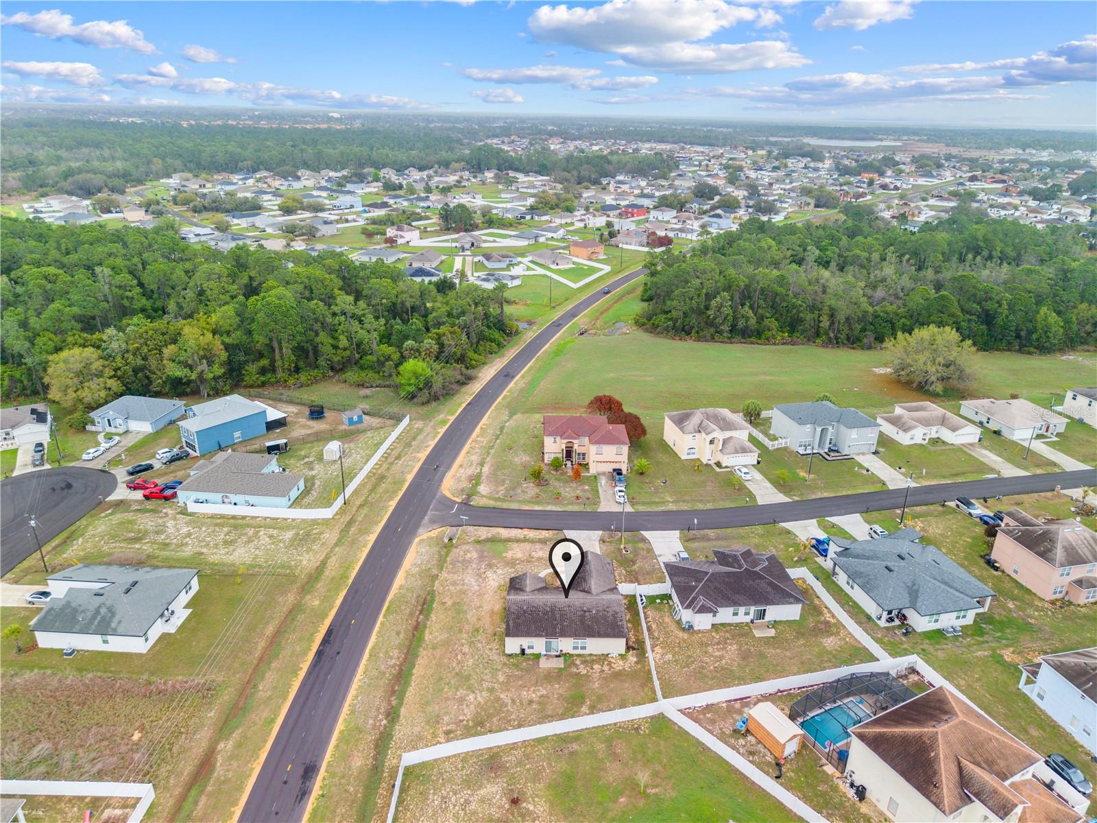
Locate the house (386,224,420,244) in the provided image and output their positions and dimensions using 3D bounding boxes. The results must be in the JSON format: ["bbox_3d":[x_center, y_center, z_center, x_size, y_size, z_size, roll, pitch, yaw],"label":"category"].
[{"bbox_3d":[-77.616,-93.758,402.529,13.300,7.500,14.100,14,25,28],"label":"house"}]

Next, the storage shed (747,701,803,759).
[{"bbox_3d":[25.130,34.989,84.310,3.000,2.650,5.200,-10,24,-27],"label":"storage shed"}]

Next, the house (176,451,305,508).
[{"bbox_3d":[-55.654,11.680,140.600,21.900,4.700,16.200,3,22,4],"label":"house"}]

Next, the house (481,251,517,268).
[{"bbox_3d":[-21.503,-70.411,349.984,16.100,5.000,18.500,-5,22,-16],"label":"house"}]

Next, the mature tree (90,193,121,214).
[{"bbox_3d":[-271.997,-127.241,467.004,17.000,11.300,16.000,1,22,0],"label":"mature tree"}]

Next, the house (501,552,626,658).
[{"bbox_3d":[2.001,25.382,104.758,15.500,4.600,18.300,0,22,-2],"label":"house"}]

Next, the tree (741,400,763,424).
[{"bbox_3d":[45.355,0.266,169.071,4.300,5.400,4.300,1,21,0],"label":"tree"}]

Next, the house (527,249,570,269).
[{"bbox_3d":[1.102,-70.616,346.387,12.800,4.700,19.000,-9,24,-24],"label":"house"}]

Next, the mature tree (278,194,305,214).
[{"bbox_3d":[-162.010,-130.096,478.782,15.500,11.800,15.000,1,22,0],"label":"mature tree"}]

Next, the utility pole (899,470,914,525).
[{"bbox_3d":[61.831,14.950,131.330,0.800,10.300,0.800,-5,22,-15],"label":"utility pole"}]

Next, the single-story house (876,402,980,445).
[{"bbox_3d":[82.199,1.847,168.013,17.400,4.500,17.300,-4,22,-12],"label":"single-story house"}]

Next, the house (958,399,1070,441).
[{"bbox_3d":[105.988,0.573,172.226,16.200,4.600,16.200,-4,22,-12],"label":"house"}]

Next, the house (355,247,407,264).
[{"bbox_3d":[-76.295,-71.676,345.816,16.270,5.000,13.600,7,22,15],"label":"house"}]

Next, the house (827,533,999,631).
[{"bbox_3d":[53.870,23.730,115.321,18.700,5.400,21.900,-4,22,-13],"label":"house"}]

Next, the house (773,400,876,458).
[{"bbox_3d":[58.516,2.612,161.157,16.500,7.300,14.400,-4,22,-12],"label":"house"}]

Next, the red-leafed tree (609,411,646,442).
[{"bbox_3d":[16.830,3.315,163.289,7.500,6.600,7.300,1,22,0],"label":"red-leafed tree"}]

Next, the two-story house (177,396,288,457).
[{"bbox_3d":[-68.818,1.243,162.881,13.500,7.200,20.900,18,27,35],"label":"two-story house"}]

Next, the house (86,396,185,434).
[{"bbox_3d":[-91.154,-0.363,168.682,16.000,5.000,13.300,4,22,7],"label":"house"}]

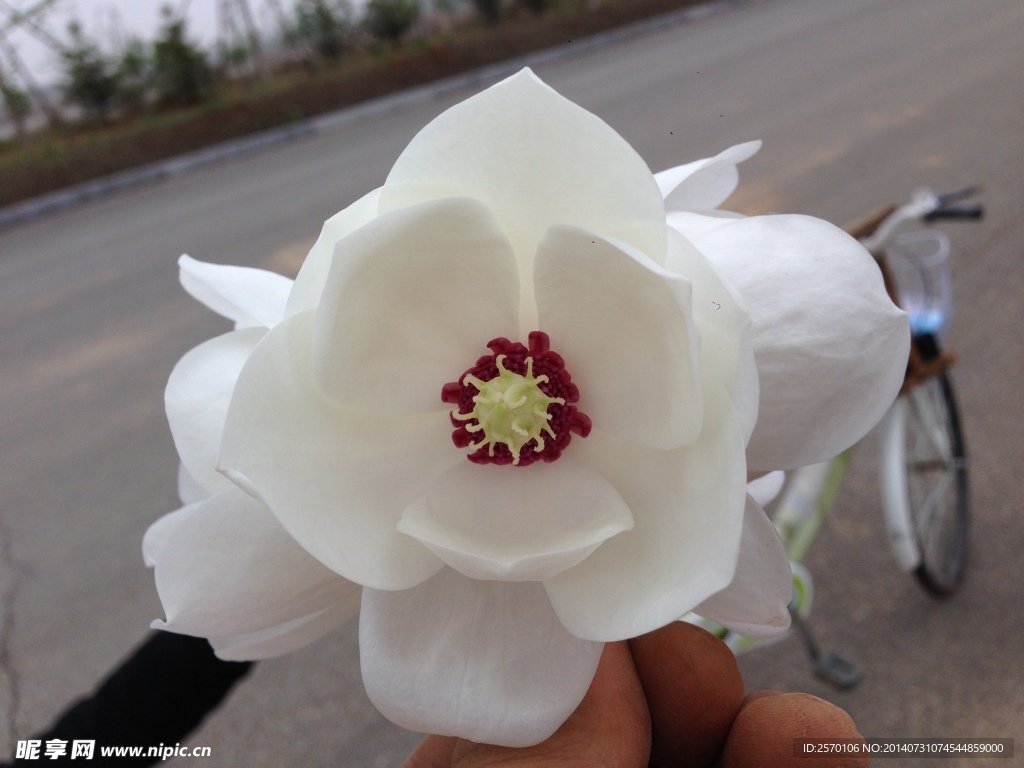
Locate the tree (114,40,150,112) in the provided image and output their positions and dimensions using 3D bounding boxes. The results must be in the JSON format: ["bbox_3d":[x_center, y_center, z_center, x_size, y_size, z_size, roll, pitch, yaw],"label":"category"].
[{"bbox_3d":[-10.108,-8.190,26.000,0.950,2.000,0.950,-16,22,-16],"label":"tree"}]

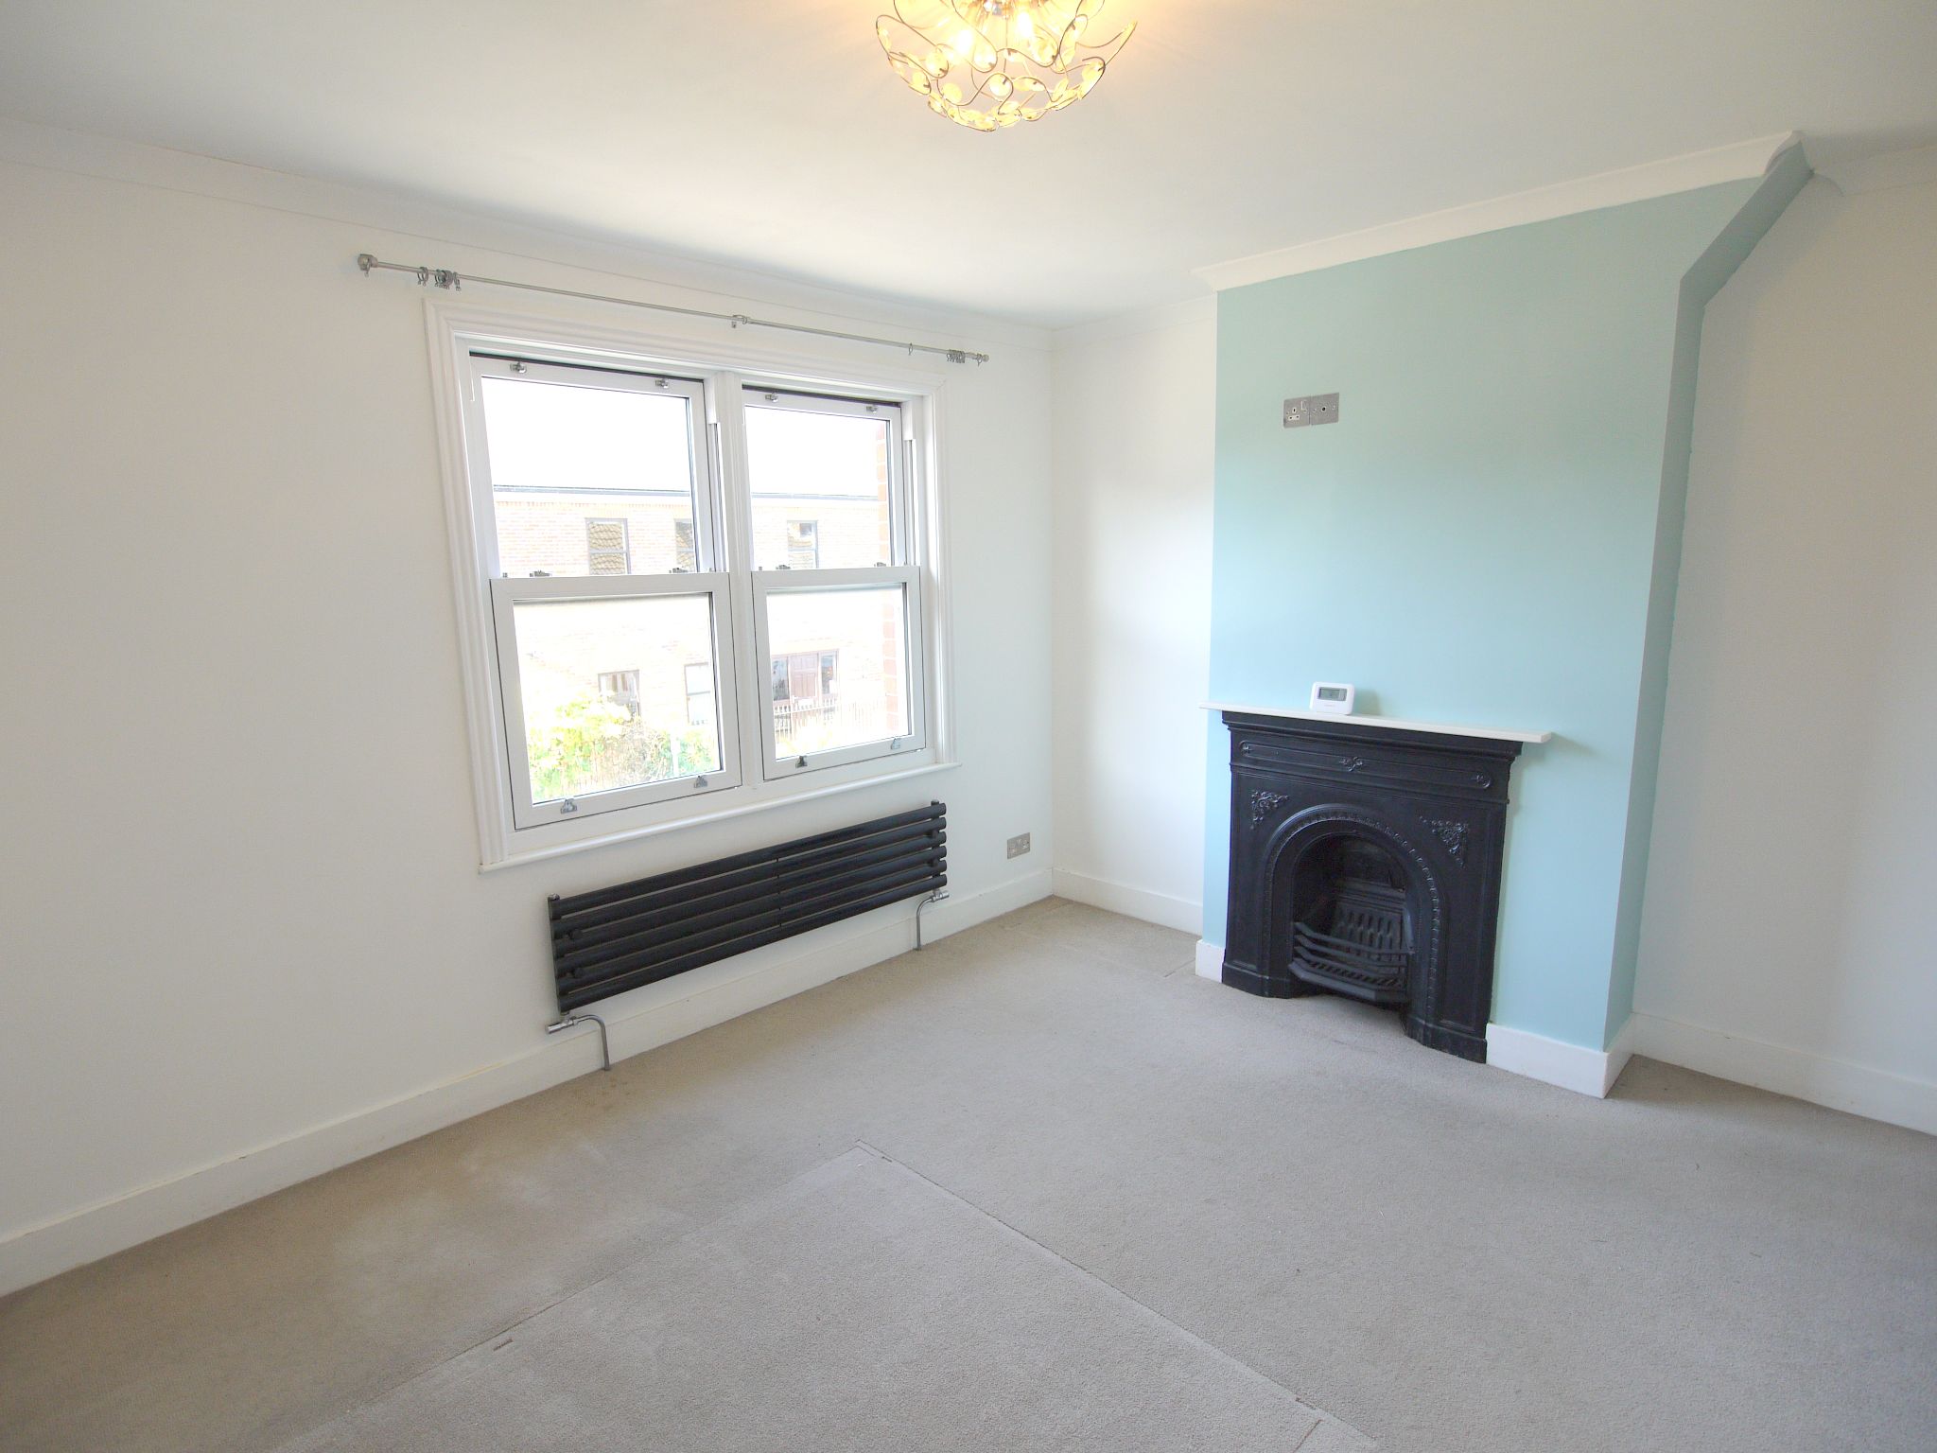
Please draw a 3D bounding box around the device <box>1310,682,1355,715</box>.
[{"bbox_3d":[1.140,-0.087,3.146,0.130,0.098,0.045,8,13,42],"label":"device"}]

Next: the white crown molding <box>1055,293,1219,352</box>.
[{"bbox_3d":[0.651,-1.537,3.831,0.920,0.067,0.065,8,13,42],"label":"white crown molding"}]

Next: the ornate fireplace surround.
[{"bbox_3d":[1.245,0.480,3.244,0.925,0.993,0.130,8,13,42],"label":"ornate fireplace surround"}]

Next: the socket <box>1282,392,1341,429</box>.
[{"bbox_3d":[1.062,-0.976,3.123,0.175,0.087,0.011,8,13,42],"label":"socket"}]

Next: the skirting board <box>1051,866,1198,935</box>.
[{"bbox_3d":[0.724,0.753,4.252,0.920,0.135,0.018,8,13,42],"label":"skirting board"}]

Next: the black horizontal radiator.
[{"bbox_3d":[-0.647,0.562,3.440,1.515,0.345,0.080,-11,14,-43],"label":"black horizontal radiator"}]

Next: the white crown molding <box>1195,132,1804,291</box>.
[{"bbox_3d":[1.300,-1.369,2.784,1.510,0.067,0.065,8,13,42],"label":"white crown molding"}]

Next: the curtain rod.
[{"bbox_3d":[-0.692,-1.246,3.120,2.110,0.050,0.080,-11,14,-43],"label":"curtain rod"}]

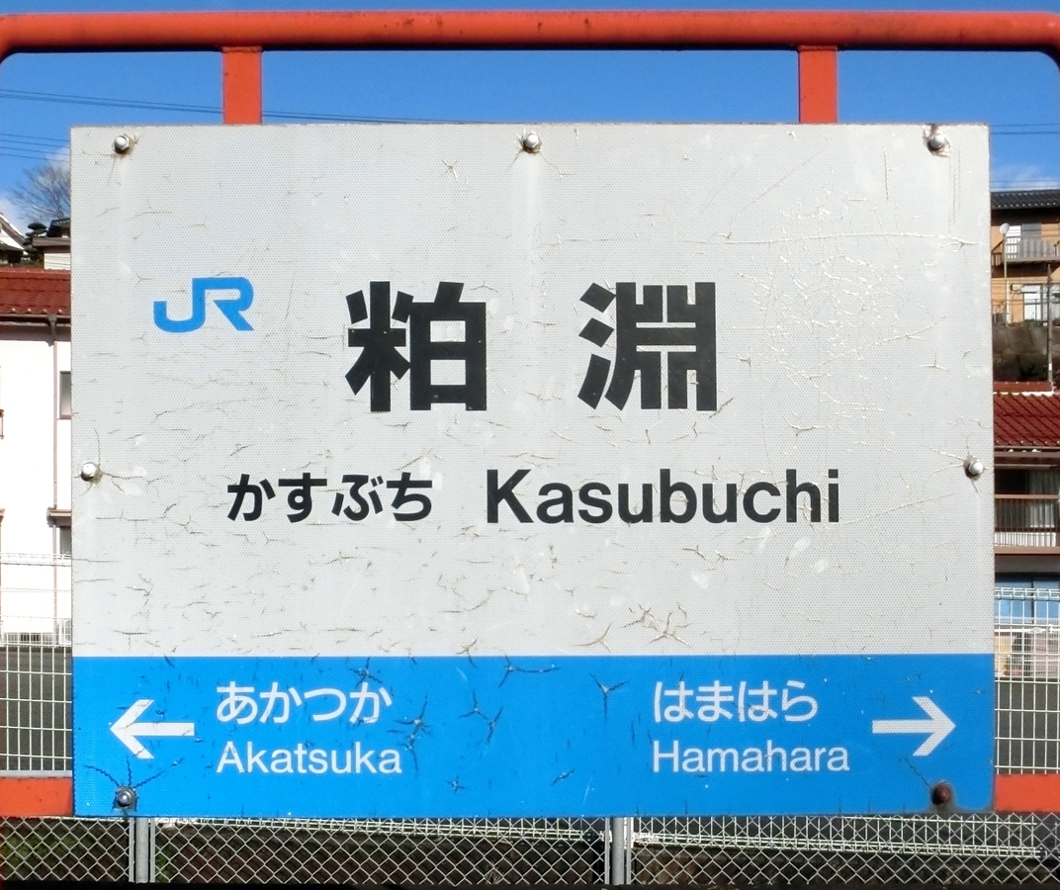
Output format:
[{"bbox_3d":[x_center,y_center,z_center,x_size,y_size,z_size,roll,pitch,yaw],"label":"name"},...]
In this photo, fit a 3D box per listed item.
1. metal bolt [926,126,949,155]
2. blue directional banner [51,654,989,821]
[{"bbox_3d":[0.530,-0.391,1.243,0.027,0.028,0.020,0,0,0],"label":"metal bolt"},{"bbox_3d":[0.005,0.379,1.255,1.200,0.210,0.012,0,0,0],"label":"blue directional banner"}]

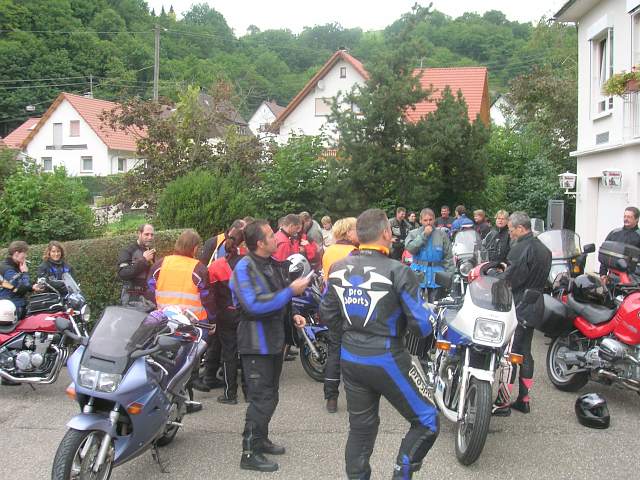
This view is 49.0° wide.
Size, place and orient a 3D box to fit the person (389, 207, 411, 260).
[{"bbox_3d":[1.500,0.274,13.227,0.530,1.770,0.420,-2,3,-37],"label":"person"}]

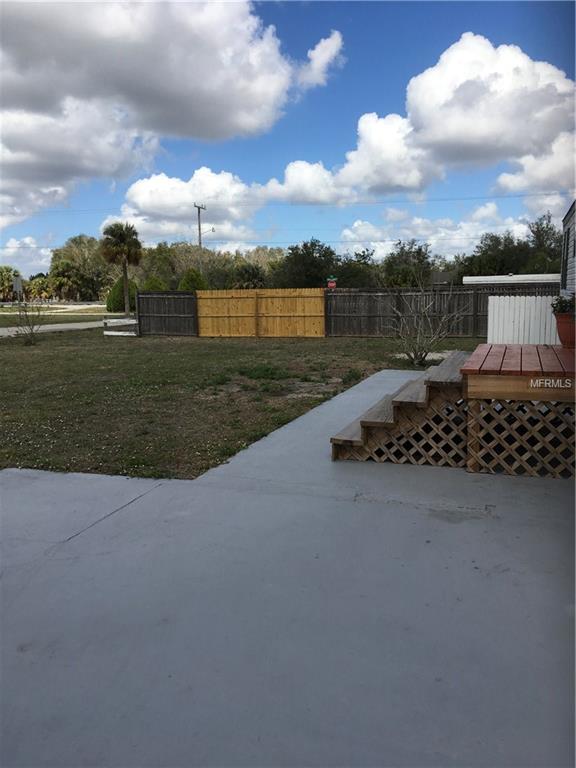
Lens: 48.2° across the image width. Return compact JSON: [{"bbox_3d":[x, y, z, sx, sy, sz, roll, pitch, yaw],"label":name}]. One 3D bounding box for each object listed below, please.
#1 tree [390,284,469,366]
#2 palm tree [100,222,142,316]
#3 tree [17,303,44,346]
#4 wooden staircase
[{"bbox_3d":[2.859,-1.192,13.000,1.600,1.581,1.550,1,8,12],"label":"tree"},{"bbox_3d":[-13.457,-9.254,52.000,3.350,7.523,3.350,-3,8,-14],"label":"palm tree"},{"bbox_3d":[-8.805,-2.043,22.000,0.950,1.473,0.950,-4,9,-21],"label":"tree"},{"bbox_3d":[1.254,0.143,6.256,1.056,0.680,2.440,2,8,19],"label":"wooden staircase"}]

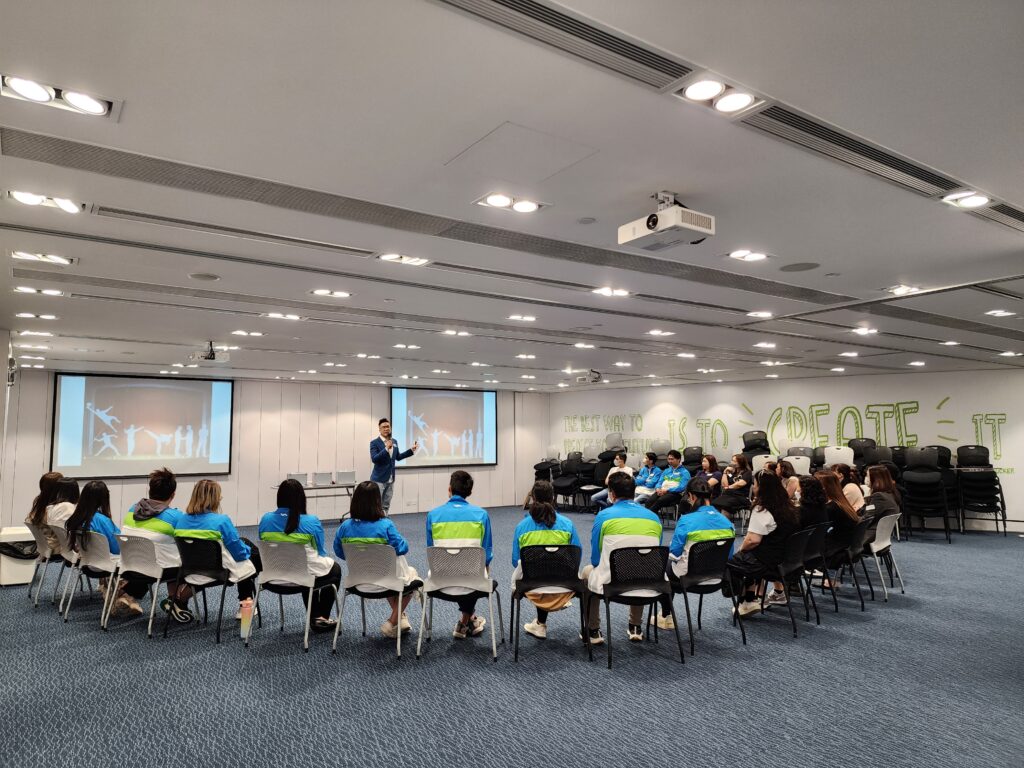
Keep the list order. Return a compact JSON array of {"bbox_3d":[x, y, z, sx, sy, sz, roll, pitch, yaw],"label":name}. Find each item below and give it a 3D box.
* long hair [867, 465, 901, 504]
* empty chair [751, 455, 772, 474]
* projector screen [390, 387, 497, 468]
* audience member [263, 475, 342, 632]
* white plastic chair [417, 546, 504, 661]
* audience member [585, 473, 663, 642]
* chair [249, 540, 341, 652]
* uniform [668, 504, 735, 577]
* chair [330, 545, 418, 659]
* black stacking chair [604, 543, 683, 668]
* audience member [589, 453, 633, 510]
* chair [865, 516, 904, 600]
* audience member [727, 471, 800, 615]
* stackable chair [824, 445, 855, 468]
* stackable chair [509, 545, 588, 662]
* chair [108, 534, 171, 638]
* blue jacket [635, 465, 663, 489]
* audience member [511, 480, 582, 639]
[{"bbox_3d":[3.685,0.992,6.780,0.270,0.380,0.240,-4,-6,37],"label":"long hair"},{"bbox_3d":[4.038,1.544,10.864,0.530,0.790,0.520,-3,-5,27],"label":"empty chair"},{"bbox_3d":[-1.406,0.960,14.683,2.580,1.660,0.060,3,-6,-35],"label":"projector screen"},{"bbox_3d":[-1.655,1.395,5.484,0.460,1.230,0.620,-2,-5,19],"label":"audience member"},{"bbox_3d":[-0.369,1.565,5.038,0.540,0.790,0.530,-1,-5,5],"label":"white plastic chair"},{"bbox_3d":[0.812,1.317,5.145,0.570,1.290,0.680,0,-5,-8],"label":"audience member"},{"bbox_3d":[-1.693,1.604,5.332,0.540,0.790,0.510,-2,-5,17],"label":"chair"},{"bbox_3d":[1.462,1.238,5.298,0.480,0.580,0.330,2,-5,-24],"label":"uniform"},{"bbox_3d":[-0.984,1.587,5.155,0.540,0.790,0.510,-2,-5,17],"label":"chair"},{"bbox_3d":[0.875,1.562,4.938,0.540,0.790,0.510,1,-5,-11],"label":"black stacking chair"},{"bbox_3d":[1.903,1.987,13.133,0.780,1.280,0.520,3,-6,-37],"label":"audience member"},{"bbox_3d":[3.537,1.668,6.710,0.520,0.790,0.550,-5,-6,44],"label":"chair"},{"bbox_3d":[2.067,1.378,5.835,0.700,1.270,0.500,-4,-6,40],"label":"audience member"},{"bbox_3d":[4.809,1.317,10.103,0.550,0.790,0.530,-4,-6,41],"label":"stackable chair"},{"bbox_3d":[0.280,1.554,5.008,0.540,0.800,0.530,0,-5,-1],"label":"stackable chair"},{"bbox_3d":[-3.030,1.638,5.715,0.550,0.790,0.520,-2,-5,23],"label":"chair"},{"bbox_3d":[2.284,1.569,11.300,0.500,0.500,0.360,-5,-6,43],"label":"blue jacket"},{"bbox_3d":[0.264,1.348,5.171,0.520,1.230,0.760,-1,-5,1],"label":"audience member"}]

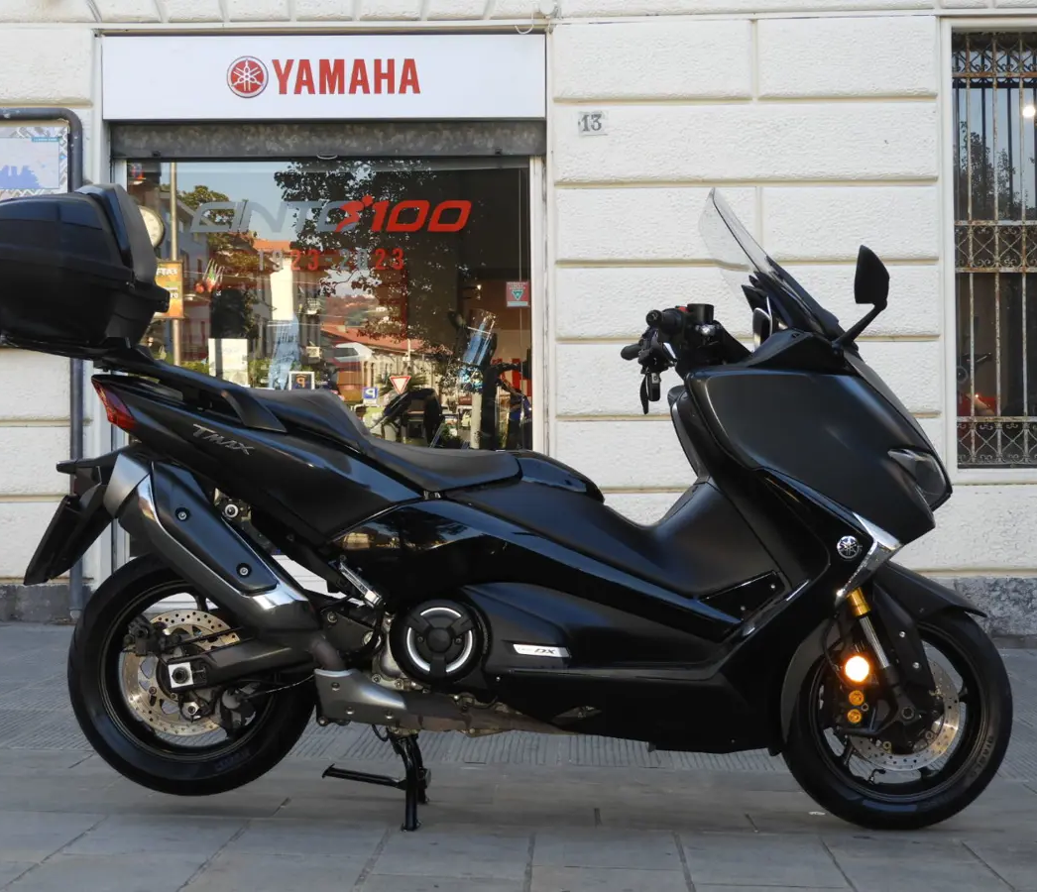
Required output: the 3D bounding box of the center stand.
[{"bbox_3d":[-0.335,0.735,4.290,0.250,0.225,0.370,2,-1,1],"label":"center stand"}]

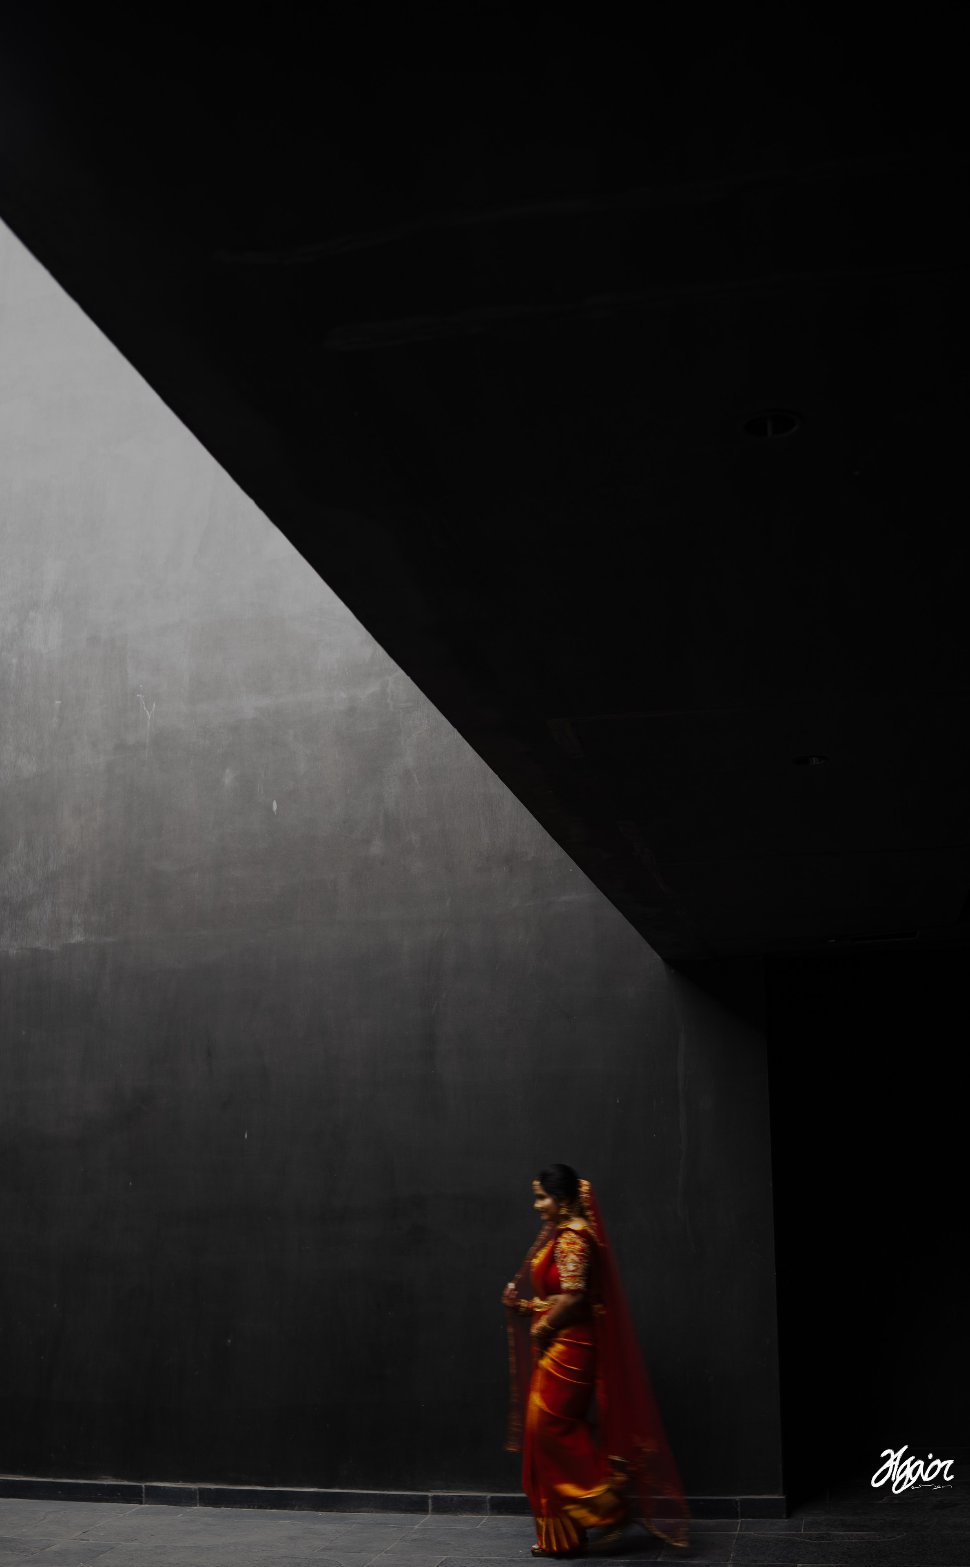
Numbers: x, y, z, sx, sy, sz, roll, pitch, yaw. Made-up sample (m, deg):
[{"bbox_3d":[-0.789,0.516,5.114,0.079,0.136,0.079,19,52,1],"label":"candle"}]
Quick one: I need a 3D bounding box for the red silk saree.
[{"bbox_3d":[0.502,2.574,6.792,0.790,1.530,0.500,-2,-13,6],"label":"red silk saree"}]

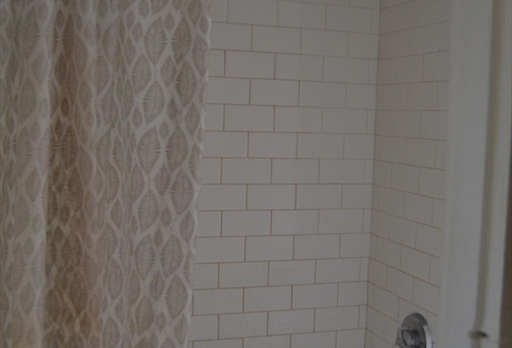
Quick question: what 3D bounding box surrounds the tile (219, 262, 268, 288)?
[{"bbox_3d":[-0.037,0.304,2.128,0.152,0.076,0.009,0,5,-18],"label":"tile"}]

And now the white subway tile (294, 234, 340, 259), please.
[{"bbox_3d":[0.191,0.228,2.196,0.152,0.076,0.009,0,5,-18],"label":"white subway tile"}]

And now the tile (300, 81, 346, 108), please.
[{"bbox_3d":[0.203,-0.241,2.155,0.152,0.076,0.009,0,5,-18],"label":"tile"}]

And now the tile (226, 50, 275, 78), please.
[{"bbox_3d":[-0.018,-0.320,2.073,0.152,0.076,0.009,0,5,-18],"label":"tile"}]

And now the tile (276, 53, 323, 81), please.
[{"bbox_3d":[0.128,-0.318,2.100,0.153,0.076,0.009,0,5,-19],"label":"tile"}]

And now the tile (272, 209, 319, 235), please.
[{"bbox_3d":[0.119,0.148,2.153,0.152,0.076,0.008,0,5,-18],"label":"tile"}]

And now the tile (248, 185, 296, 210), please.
[{"bbox_3d":[0.047,0.070,2.122,0.152,0.076,0.008,0,5,-18],"label":"tile"}]

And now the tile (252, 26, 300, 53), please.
[{"bbox_3d":[0.062,-0.396,2.088,0.154,0.076,0.008,0,5,-19],"label":"tile"}]

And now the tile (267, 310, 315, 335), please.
[{"bbox_3d":[0.106,0.454,2.167,0.153,0.076,0.009,0,5,-19],"label":"tile"}]

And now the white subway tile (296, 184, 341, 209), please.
[{"bbox_3d":[0.195,0.071,2.177,0.154,0.076,0.008,0,5,-19],"label":"white subway tile"}]

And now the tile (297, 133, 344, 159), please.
[{"bbox_3d":[0.198,-0.084,2.157,0.152,0.076,0.008,0,5,-18],"label":"tile"}]

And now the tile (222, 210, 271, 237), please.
[{"bbox_3d":[-0.031,0.145,2.088,0.152,0.075,0.009,0,5,-19],"label":"tile"}]

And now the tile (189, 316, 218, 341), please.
[{"bbox_3d":[-0.186,0.451,2.065,0.152,0.075,0.009,0,5,-19],"label":"tile"}]

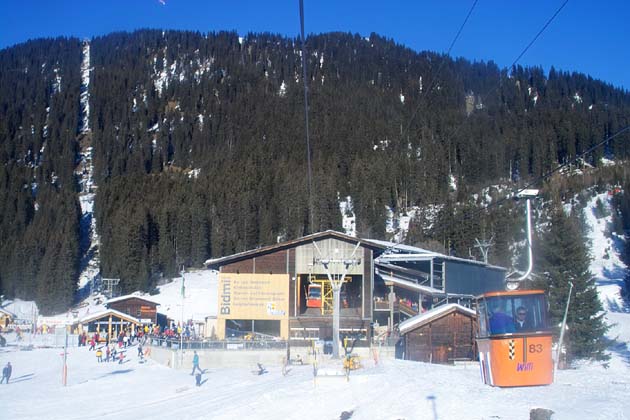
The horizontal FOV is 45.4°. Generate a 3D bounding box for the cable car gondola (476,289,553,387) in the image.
[{"bbox_3d":[3.650,2.320,14.000,1.130,1.740,1.300,-3,-5,0],"label":"cable car gondola"}]

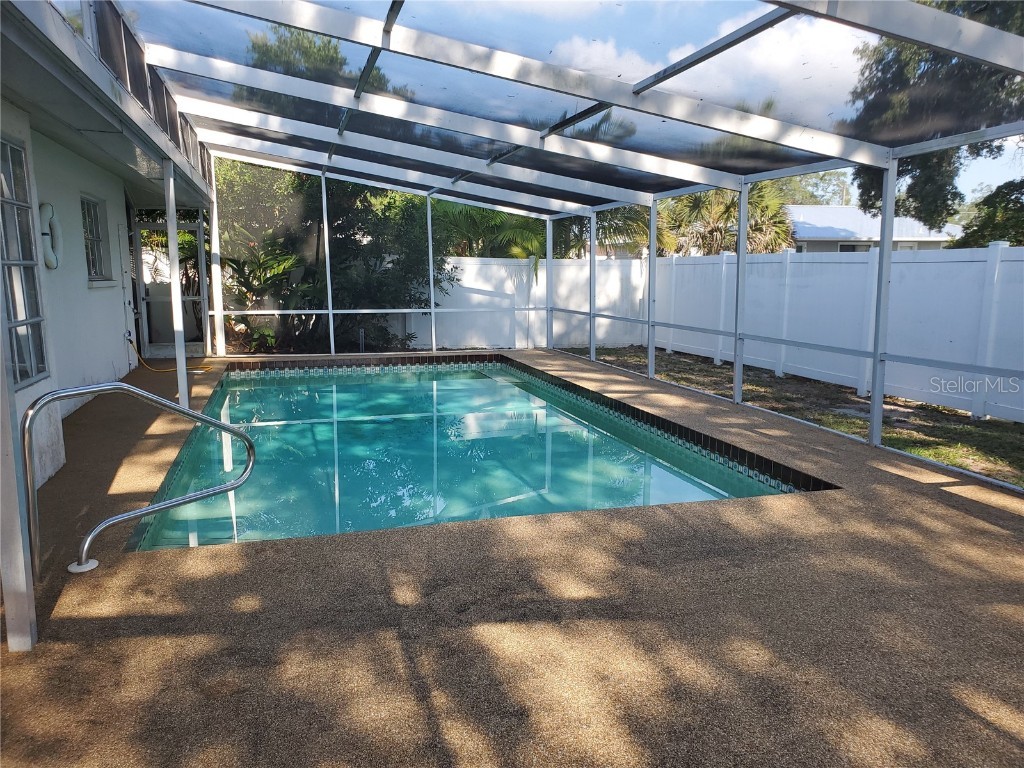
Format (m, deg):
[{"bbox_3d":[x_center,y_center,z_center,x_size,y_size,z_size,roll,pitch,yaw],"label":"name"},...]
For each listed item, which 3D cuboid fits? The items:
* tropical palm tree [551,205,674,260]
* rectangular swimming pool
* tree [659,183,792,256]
[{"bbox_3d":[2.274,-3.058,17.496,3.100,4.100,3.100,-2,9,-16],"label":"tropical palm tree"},{"bbox_3d":[-1.143,0.834,9.068,4.600,1.300,8.950,-2,9,-16],"label":"rectangular swimming pool"},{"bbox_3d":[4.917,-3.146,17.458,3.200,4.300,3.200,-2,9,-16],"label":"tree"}]

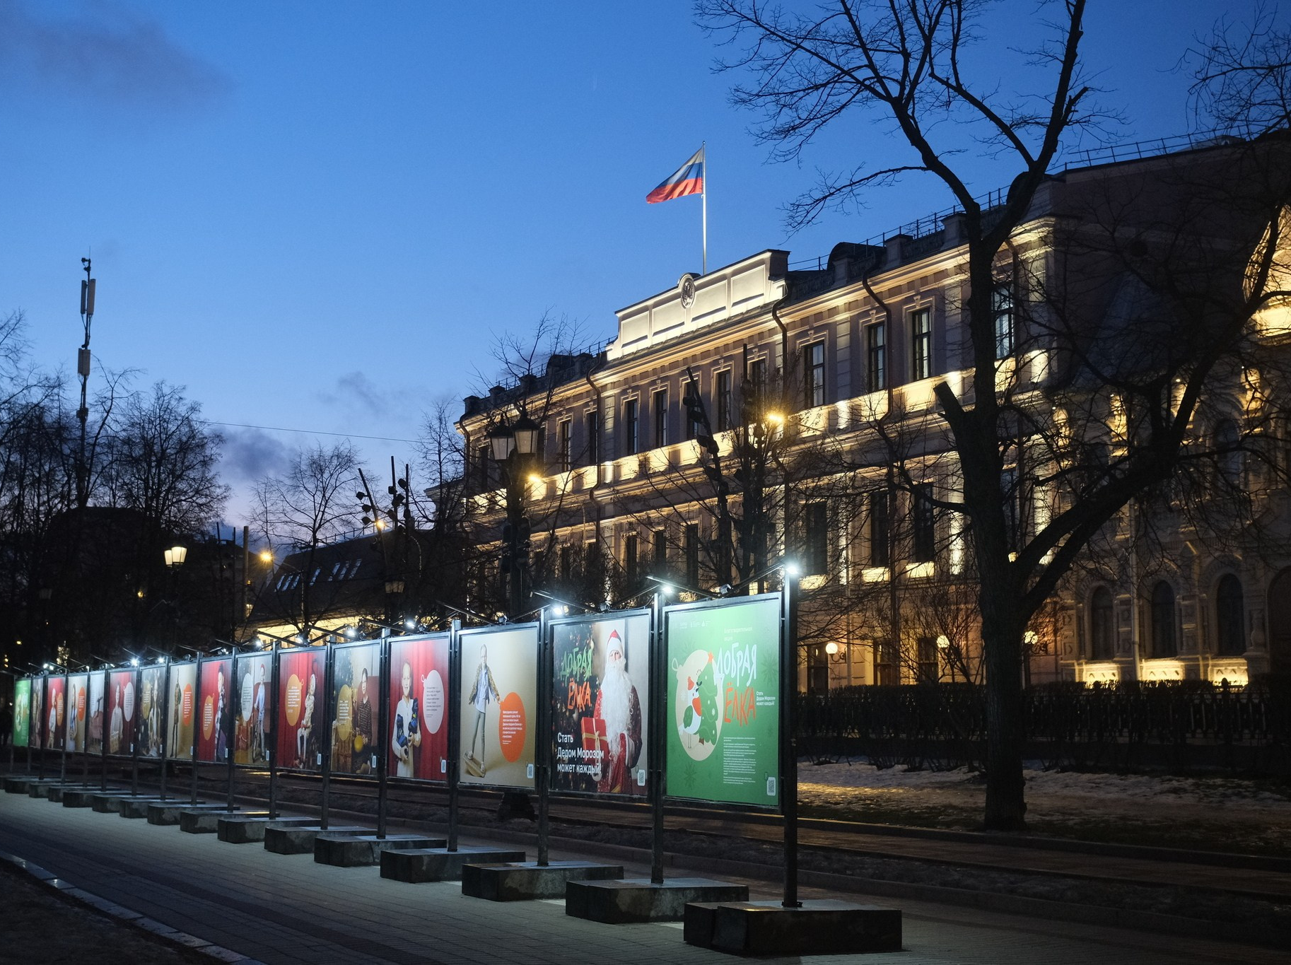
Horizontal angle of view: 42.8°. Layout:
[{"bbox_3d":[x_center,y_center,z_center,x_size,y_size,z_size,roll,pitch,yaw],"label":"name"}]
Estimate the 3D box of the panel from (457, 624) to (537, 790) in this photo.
[{"bbox_3d":[-1.479,2.238,16.411,0.070,1.570,1.700,5,-10,-31],"label":"panel"}]

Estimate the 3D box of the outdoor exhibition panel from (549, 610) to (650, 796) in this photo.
[{"bbox_3d":[-0.418,1.979,14.587,0.070,1.570,1.700,5,-10,-32],"label":"outdoor exhibition panel"}]

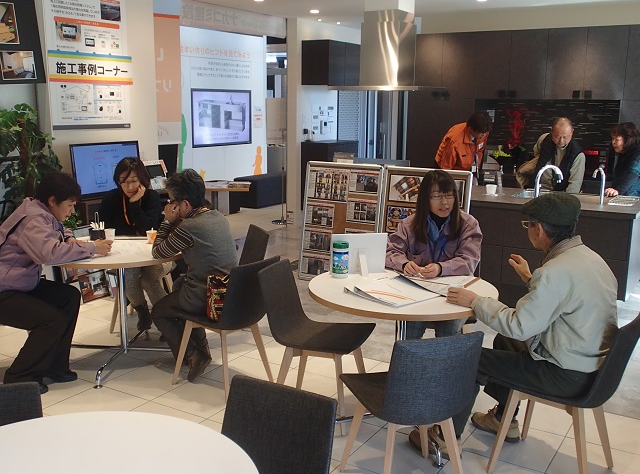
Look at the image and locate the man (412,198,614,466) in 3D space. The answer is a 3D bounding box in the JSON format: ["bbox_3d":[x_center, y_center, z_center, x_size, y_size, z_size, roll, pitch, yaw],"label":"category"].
[{"bbox_3d":[0.857,0.399,3.067,0.840,1.240,0.560,9,13,36],"label":"man"}]

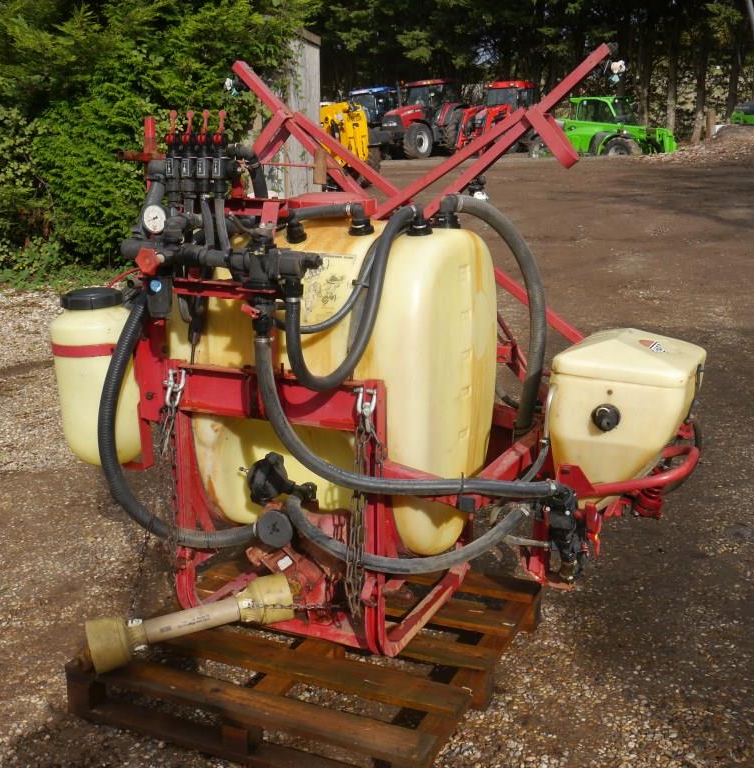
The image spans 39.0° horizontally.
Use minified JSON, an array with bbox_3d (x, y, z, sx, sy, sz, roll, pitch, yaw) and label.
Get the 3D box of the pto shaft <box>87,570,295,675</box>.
[{"bbox_3d":[-0.534,0.685,3.064,0.611,0.147,0.147,-12,16,-14],"label":"pto shaft"}]

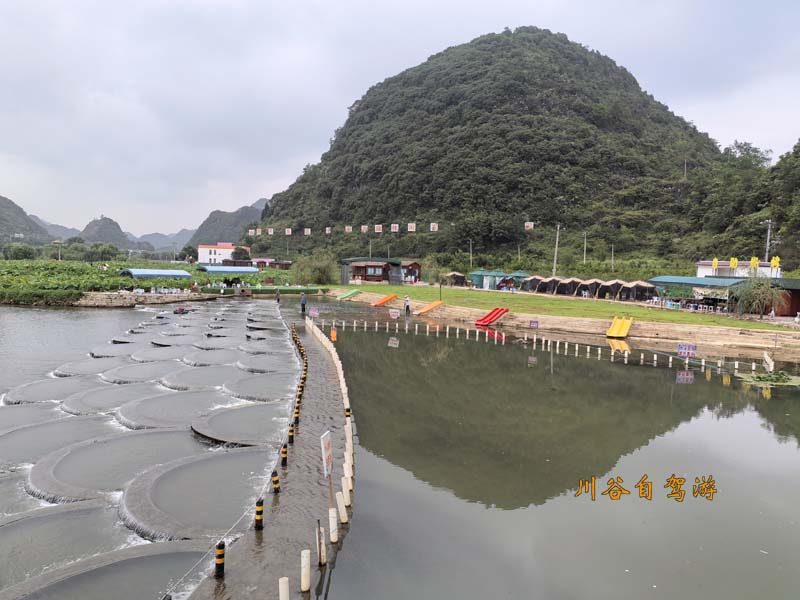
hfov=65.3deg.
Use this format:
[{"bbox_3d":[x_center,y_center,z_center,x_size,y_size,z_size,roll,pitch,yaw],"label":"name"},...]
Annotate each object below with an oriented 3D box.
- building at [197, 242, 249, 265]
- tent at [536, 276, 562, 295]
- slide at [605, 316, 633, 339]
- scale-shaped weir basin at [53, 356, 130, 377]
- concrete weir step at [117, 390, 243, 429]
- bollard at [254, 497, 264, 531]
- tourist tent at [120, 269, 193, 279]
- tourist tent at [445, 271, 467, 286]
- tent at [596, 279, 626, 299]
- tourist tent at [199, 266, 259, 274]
[{"bbox_3d":[-62.847,-16.369,224.531,15.000,8.000,13.000,2,4,0],"label":"building"},{"bbox_3d":[17.309,-1.758,72.204,2.500,2.000,2.600,-2,5,-44],"label":"tent"},{"bbox_3d":[14.495,1.748,41.071,1.150,1.200,2.300,4,4,32],"label":"slide"},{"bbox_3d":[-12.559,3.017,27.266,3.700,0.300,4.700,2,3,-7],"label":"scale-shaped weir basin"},{"bbox_3d":[-6.252,3.383,18.690,4.100,0.300,4.800,2,3,-7],"label":"concrete weir step"},{"bbox_3d":[-2.367,3.600,10.529,0.125,0.560,0.125,2,4,0],"label":"bollard"},{"bbox_3d":[-26.549,-2.124,68.055,6.400,2.300,3.800,-2,5,-43],"label":"tourist tent"},{"bbox_3d":[7.688,-2.905,85.576,2.450,2.000,2.400,4,4,30],"label":"tourist tent"},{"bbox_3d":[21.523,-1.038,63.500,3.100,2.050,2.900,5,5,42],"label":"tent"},{"bbox_3d":[-21.772,-2.993,79.013,6.500,2.300,3.900,-1,5,-38],"label":"tourist tent"}]

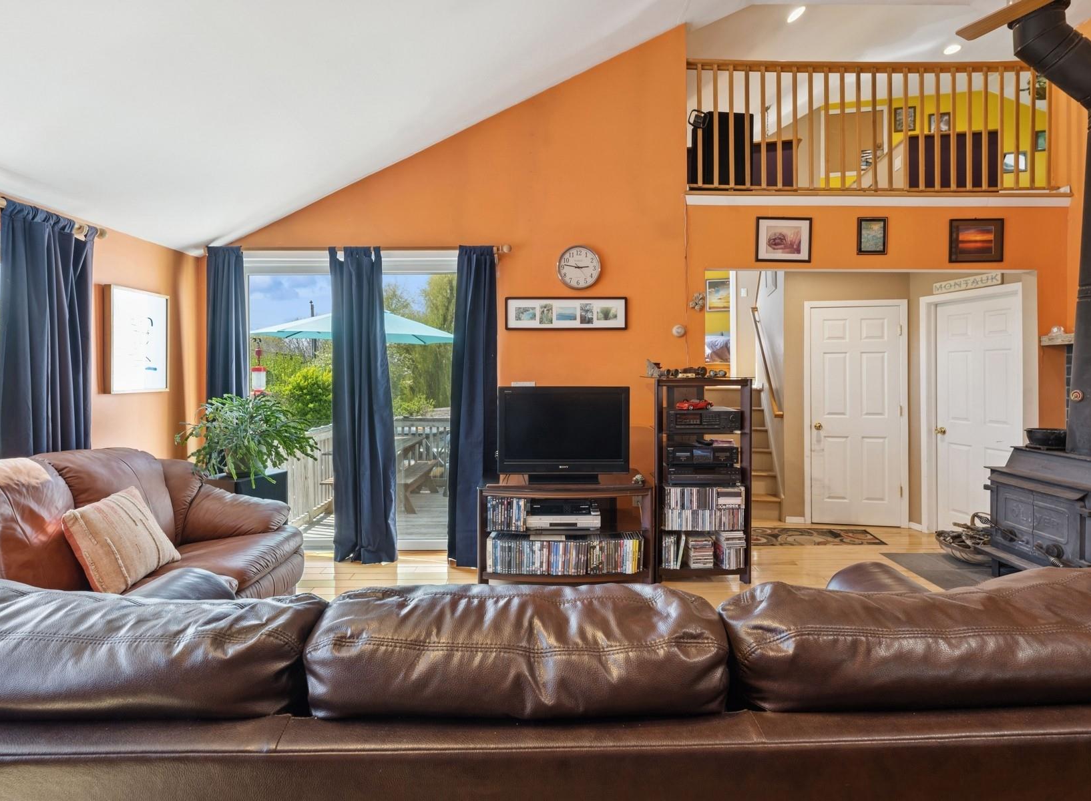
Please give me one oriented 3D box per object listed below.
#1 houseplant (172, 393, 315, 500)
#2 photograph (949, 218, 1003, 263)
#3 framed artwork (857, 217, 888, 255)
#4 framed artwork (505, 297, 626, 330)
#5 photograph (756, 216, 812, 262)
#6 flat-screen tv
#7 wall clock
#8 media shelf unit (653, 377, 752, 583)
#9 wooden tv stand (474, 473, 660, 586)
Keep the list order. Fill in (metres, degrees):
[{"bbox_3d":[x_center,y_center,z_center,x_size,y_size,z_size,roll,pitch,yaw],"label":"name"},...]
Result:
[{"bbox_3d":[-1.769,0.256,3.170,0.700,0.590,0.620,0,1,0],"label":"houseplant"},{"bbox_3d":[3.037,-1.124,3.760,0.386,0.309,0.022,0,1,0],"label":"photograph"},{"bbox_3d":[2.304,-1.157,3.760,0.214,0.262,0.022,0,1,0],"label":"framed artwork"},{"bbox_3d":[0.146,-0.605,3.730,0.851,0.234,0.026,0,1,0],"label":"framed artwork"},{"bbox_3d":[1.681,-1.131,3.760,0.389,0.312,0.022,0,1,0],"label":"photograph"},{"bbox_3d":[0.115,0.214,3.345,0.816,0.593,0.200,0,1,0],"label":"flat-screen tv"},{"bbox_3d":[0.236,-0.935,3.730,0.307,0.307,0.045,0,1,0],"label":"wall clock"},{"bbox_3d":[0.937,0.465,3.375,0.583,1.231,0.420,0,1,0],"label":"media shelf unit"},{"bbox_3d":[0.122,0.789,3.355,1.039,0.573,0.520,0,1,0],"label":"wooden tv stand"}]

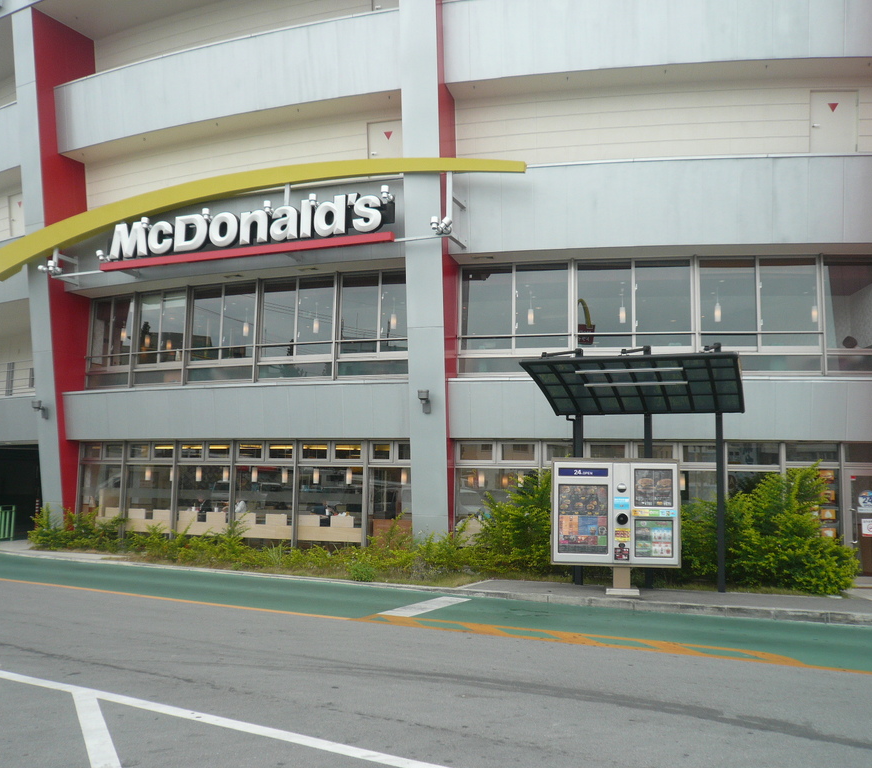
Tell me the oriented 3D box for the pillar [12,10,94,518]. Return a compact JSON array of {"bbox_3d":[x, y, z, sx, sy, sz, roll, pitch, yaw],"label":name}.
[{"bbox_3d":[-8.899,-2.322,19.687,0.760,12.200,1.250,-3,0,31],"label":"pillar"}]

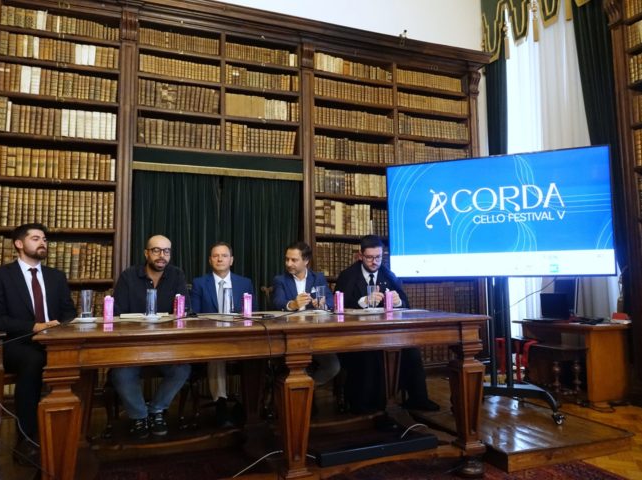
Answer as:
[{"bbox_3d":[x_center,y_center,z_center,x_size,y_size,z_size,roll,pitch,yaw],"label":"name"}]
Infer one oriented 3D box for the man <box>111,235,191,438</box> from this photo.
[{"bbox_3d":[-1.137,0.609,3.220,0.550,1.300,0.820,1,-6,-20],"label":"man"}]

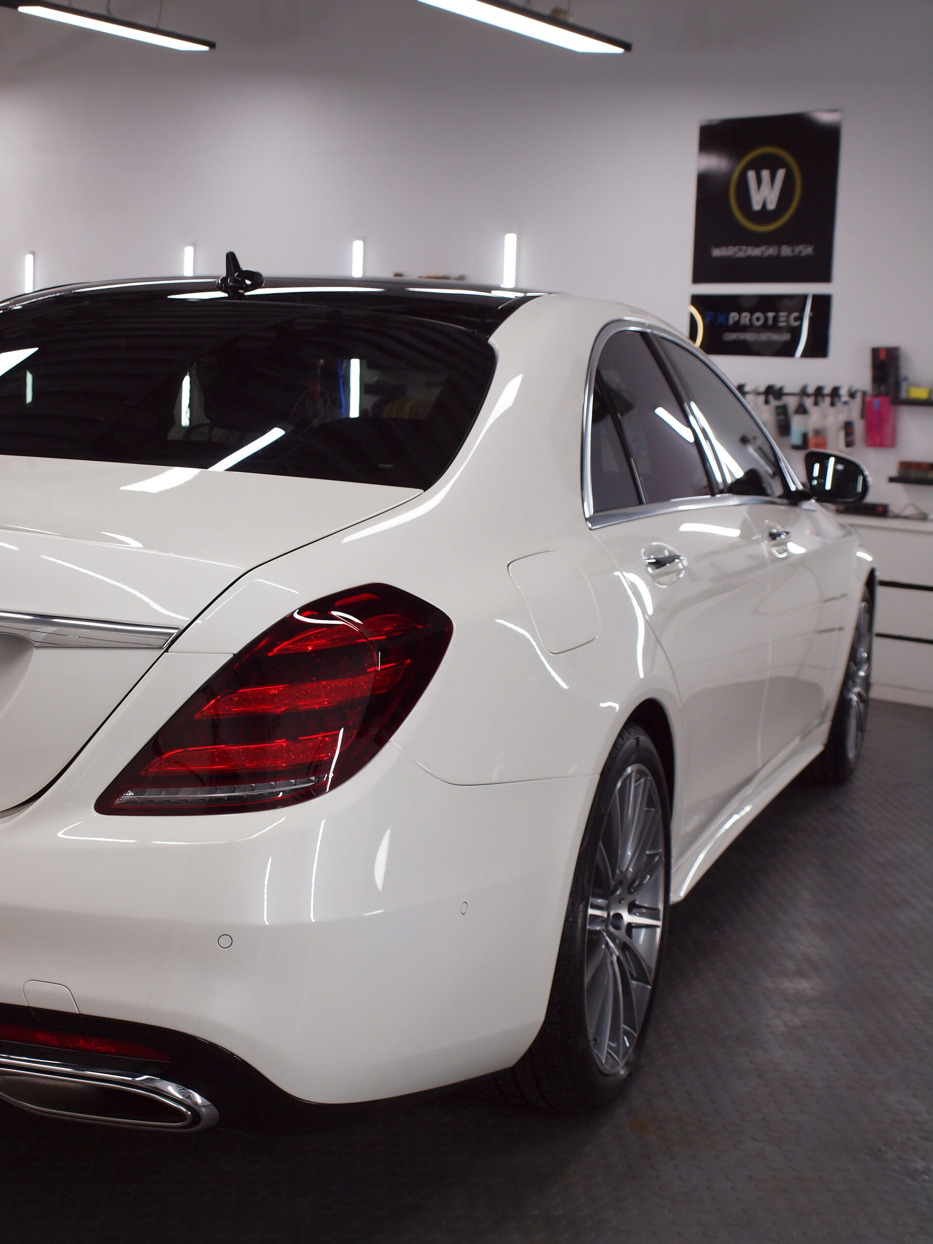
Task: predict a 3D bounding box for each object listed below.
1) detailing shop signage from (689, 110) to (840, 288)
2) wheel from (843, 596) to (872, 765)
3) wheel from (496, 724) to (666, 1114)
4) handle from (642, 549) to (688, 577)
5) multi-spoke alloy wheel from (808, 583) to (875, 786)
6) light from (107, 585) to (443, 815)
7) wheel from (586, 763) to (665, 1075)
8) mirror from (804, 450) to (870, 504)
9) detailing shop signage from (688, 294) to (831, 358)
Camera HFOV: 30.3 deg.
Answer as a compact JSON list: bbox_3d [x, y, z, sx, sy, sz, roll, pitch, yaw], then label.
[{"bbox_3d":[1.454,-2.060,8.419,0.778,0.800,0.020,8,9,39],"label":"detailing shop signage"},{"bbox_3d":[1.251,0.199,5.900,0.200,0.550,0.550,5,8,20],"label":"wheel"},{"bbox_3d":[0.168,0.511,3.087,0.270,0.700,0.700,5,8,20],"label":"wheel"},{"bbox_3d":[0.357,-0.104,3.071,0.045,0.045,0.205,5,8,20],"label":"handle"},{"bbox_3d":[1.232,0.197,5.907,0.245,0.700,0.700,5,8,20],"label":"multi-spoke alloy wheel"},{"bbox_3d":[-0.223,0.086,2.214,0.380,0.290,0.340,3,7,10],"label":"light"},{"bbox_3d":[0.192,0.513,3.078,0.220,0.550,0.550,5,8,20],"label":"wheel"},{"bbox_3d":[1.088,-0.423,5.053,0.220,0.160,0.130,5,8,20],"label":"mirror"},{"bbox_3d":[1.434,-1.461,8.493,0.786,0.301,0.020,8,9,39],"label":"detailing shop signage"}]

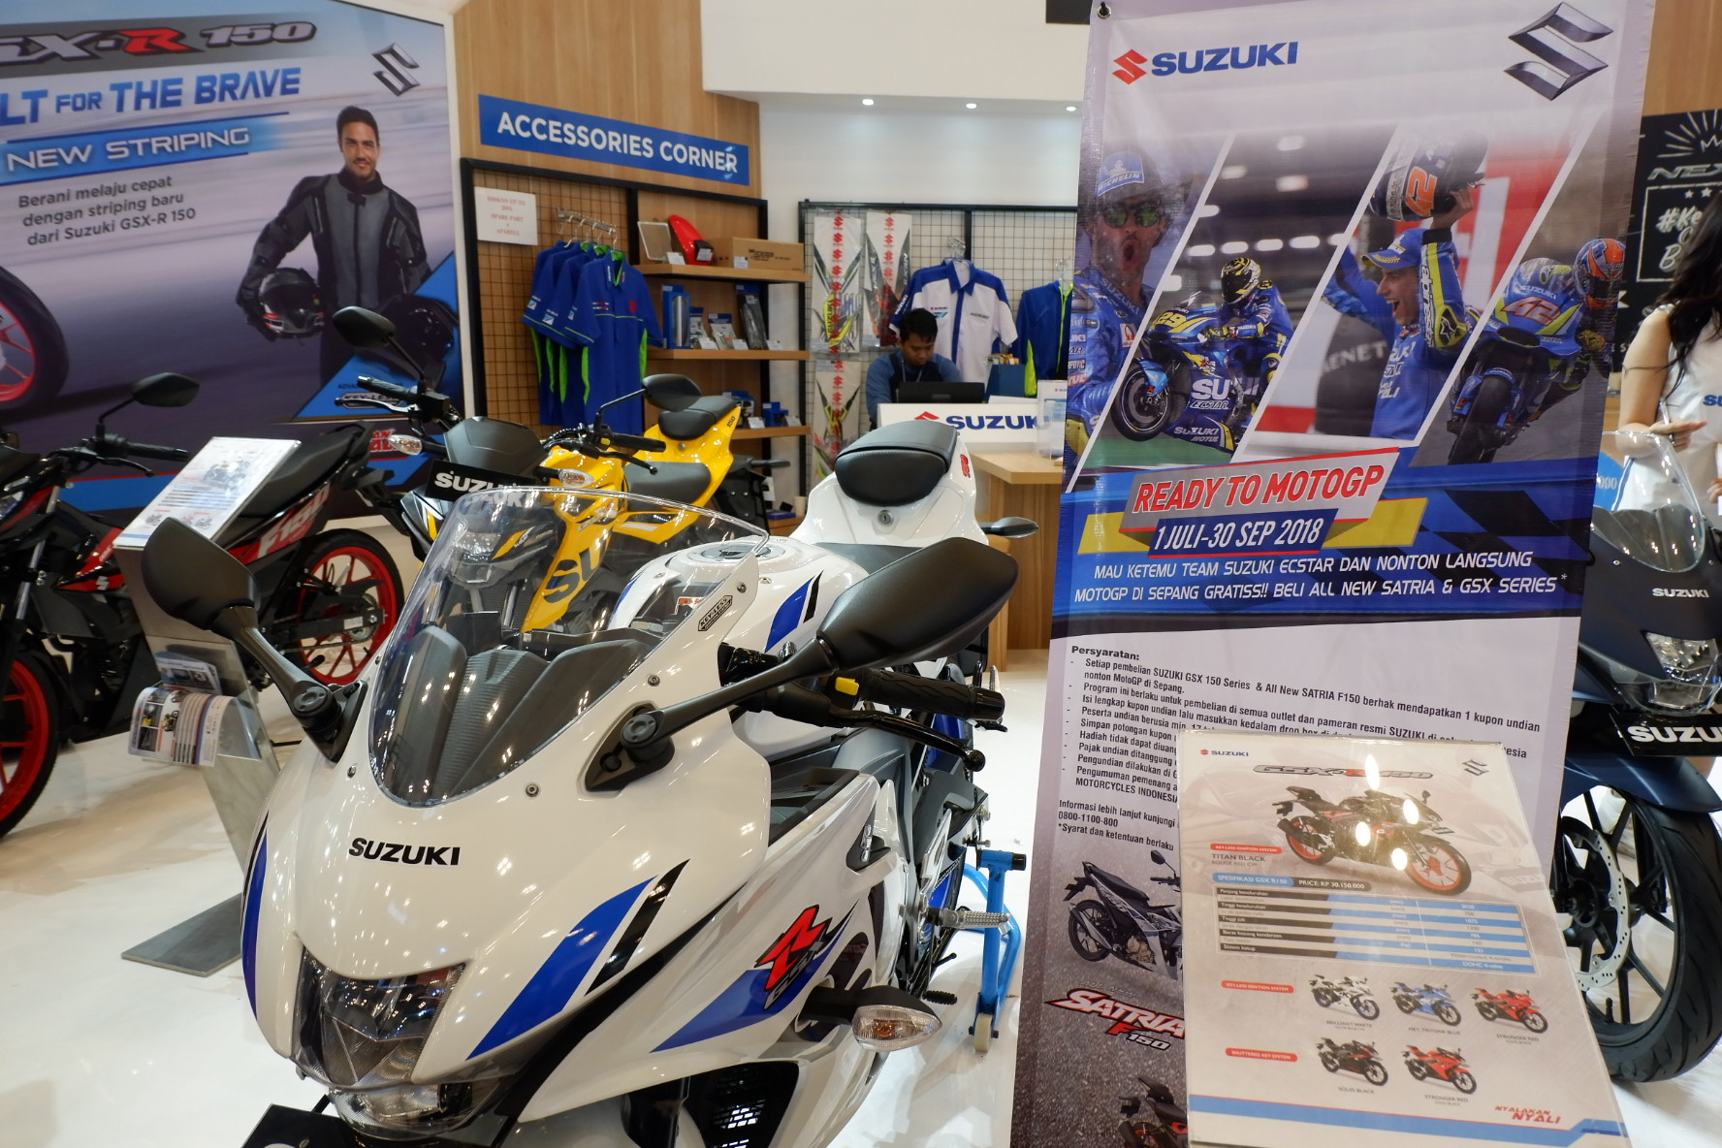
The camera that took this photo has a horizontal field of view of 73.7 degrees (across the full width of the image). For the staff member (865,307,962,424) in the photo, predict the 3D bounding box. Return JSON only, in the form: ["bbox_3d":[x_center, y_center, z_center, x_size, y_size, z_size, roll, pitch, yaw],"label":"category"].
[{"bbox_3d":[0.235,-0.483,5.127,0.480,1.360,0.600,-1,10,-4],"label":"staff member"}]

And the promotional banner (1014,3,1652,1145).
[{"bbox_3d":[0.521,0.097,1.405,0.600,1.600,0.040,6,7,25],"label":"promotional banner"}]

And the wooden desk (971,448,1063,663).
[{"bbox_3d":[1.045,-0.035,4.345,1.150,0.780,0.880,-1,10,-4],"label":"wooden desk"}]

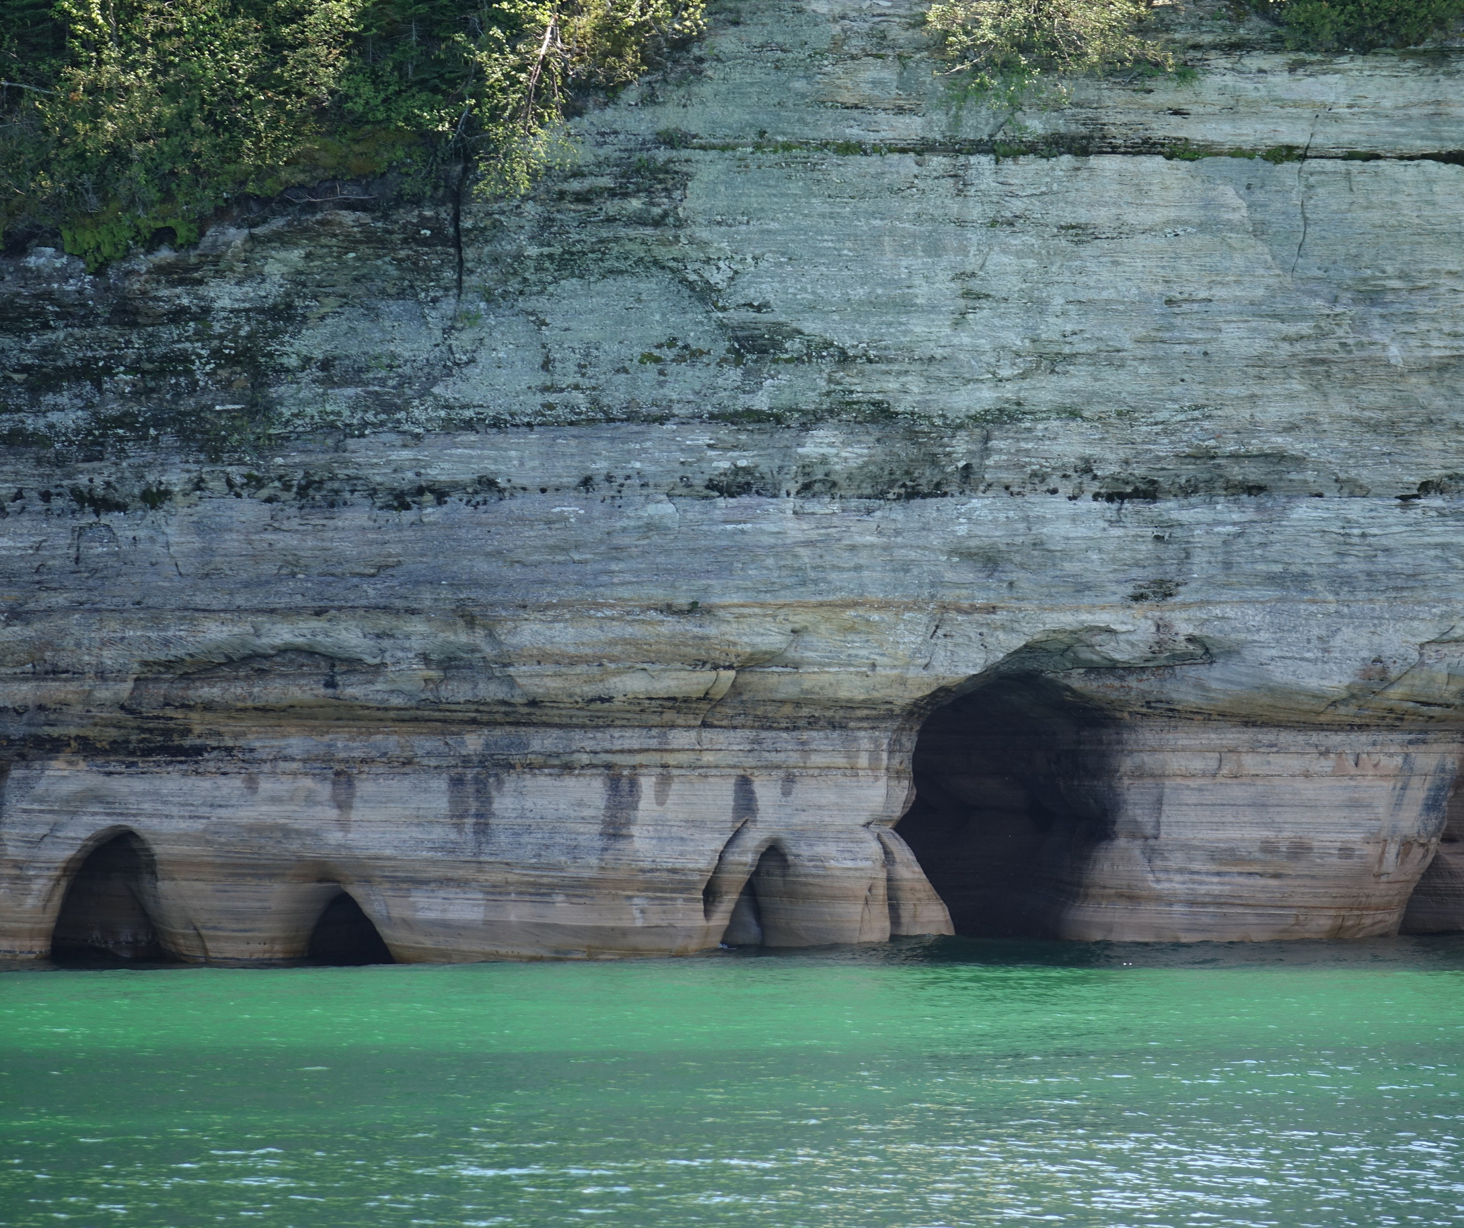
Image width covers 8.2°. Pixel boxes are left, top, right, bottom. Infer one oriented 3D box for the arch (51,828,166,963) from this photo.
[{"bbox_3d":[-9.363,4.227,153.750,1.743,1.958,1.500,0,0,0],"label":"arch"}]

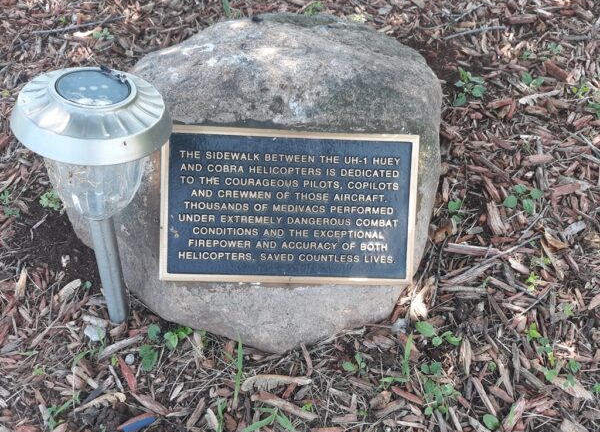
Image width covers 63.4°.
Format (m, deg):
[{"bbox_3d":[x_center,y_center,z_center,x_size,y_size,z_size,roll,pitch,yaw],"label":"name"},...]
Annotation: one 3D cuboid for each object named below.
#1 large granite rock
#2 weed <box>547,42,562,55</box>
[{"bbox_3d":[-0.051,-0.070,0.614,0.448,0.230,0.420,2,45,-4],"label":"large granite rock"},{"bbox_3d":[0.644,-0.424,1.227,0.041,0.027,0.042,8,49,0],"label":"weed"}]

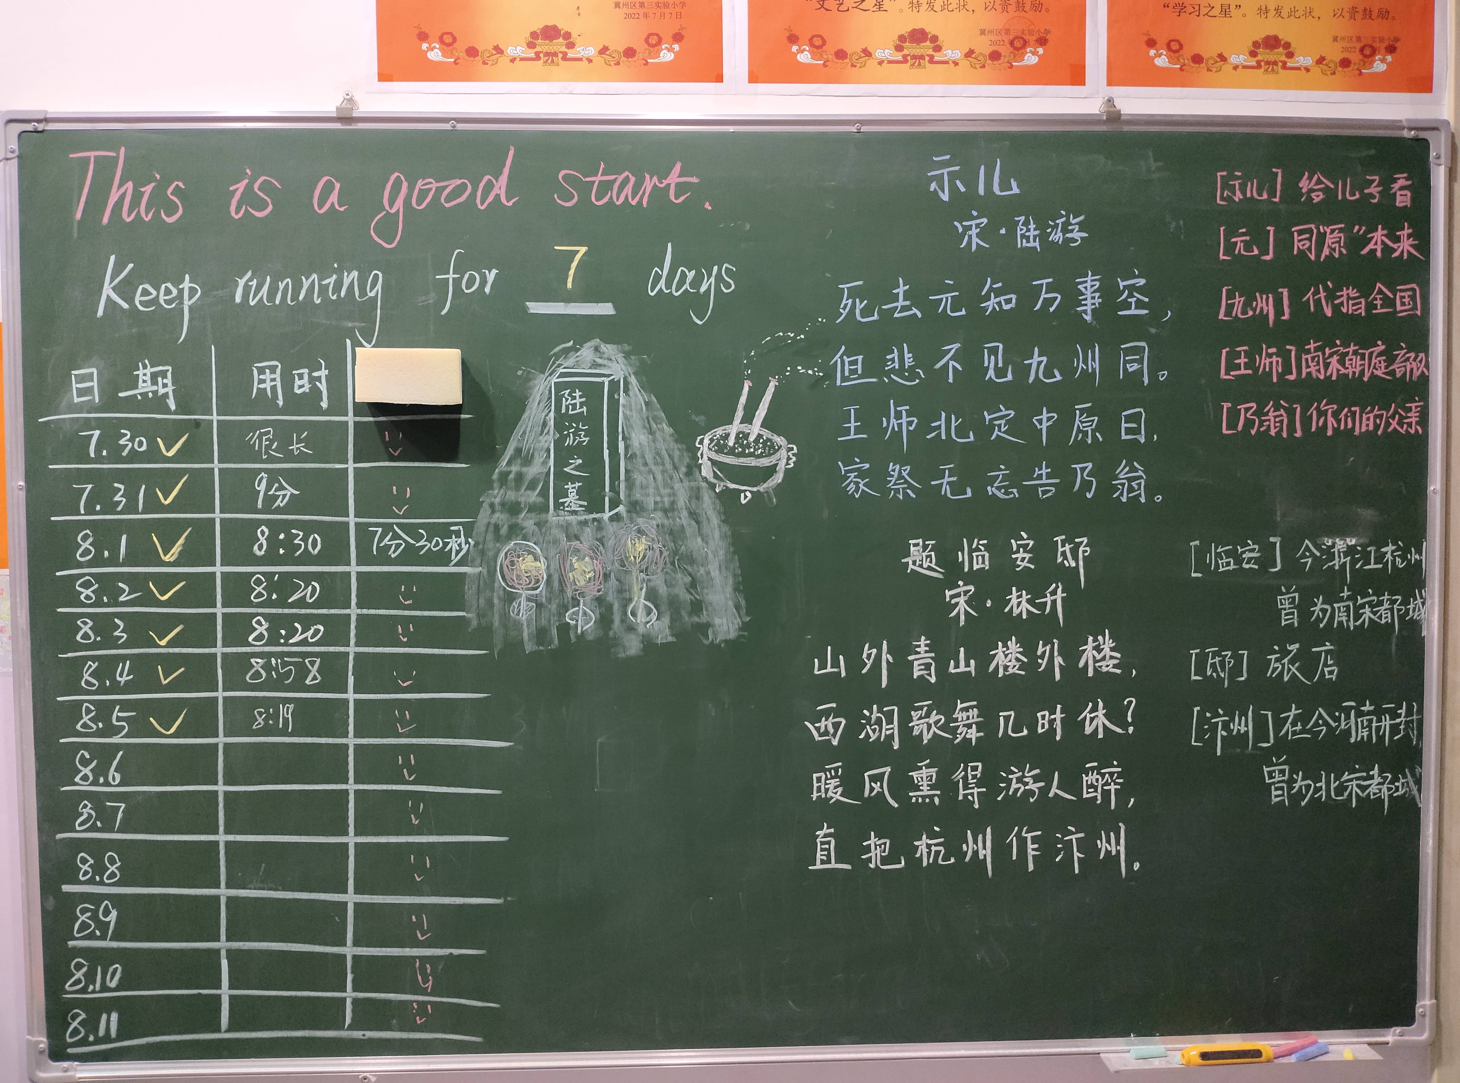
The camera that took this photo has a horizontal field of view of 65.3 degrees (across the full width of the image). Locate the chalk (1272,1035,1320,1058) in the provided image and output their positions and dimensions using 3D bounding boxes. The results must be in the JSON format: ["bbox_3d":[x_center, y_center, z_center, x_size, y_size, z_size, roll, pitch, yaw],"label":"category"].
[{"bbox_3d":[0.476,0.426,0.960,0.054,0.009,0.009,-1,2,-26],"label":"chalk"}]

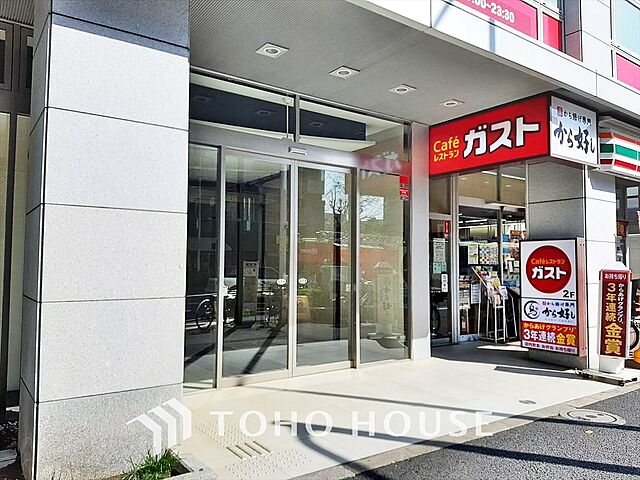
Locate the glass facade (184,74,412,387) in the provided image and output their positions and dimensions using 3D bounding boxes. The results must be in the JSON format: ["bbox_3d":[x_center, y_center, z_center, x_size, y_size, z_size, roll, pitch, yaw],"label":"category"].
[{"bbox_3d":[-0.150,-0.053,5.993,3.523,3.451,0.174,2,-3,-36],"label":"glass facade"}]

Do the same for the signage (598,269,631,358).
[{"bbox_3d":[3.660,0.917,5.974,0.090,1.080,0.360,3,-3,-44],"label":"signage"}]

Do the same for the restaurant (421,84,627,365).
[{"bbox_3d":[2.959,0.042,7.375,2.277,3.451,2.465,2,-3,-36],"label":"restaurant"}]

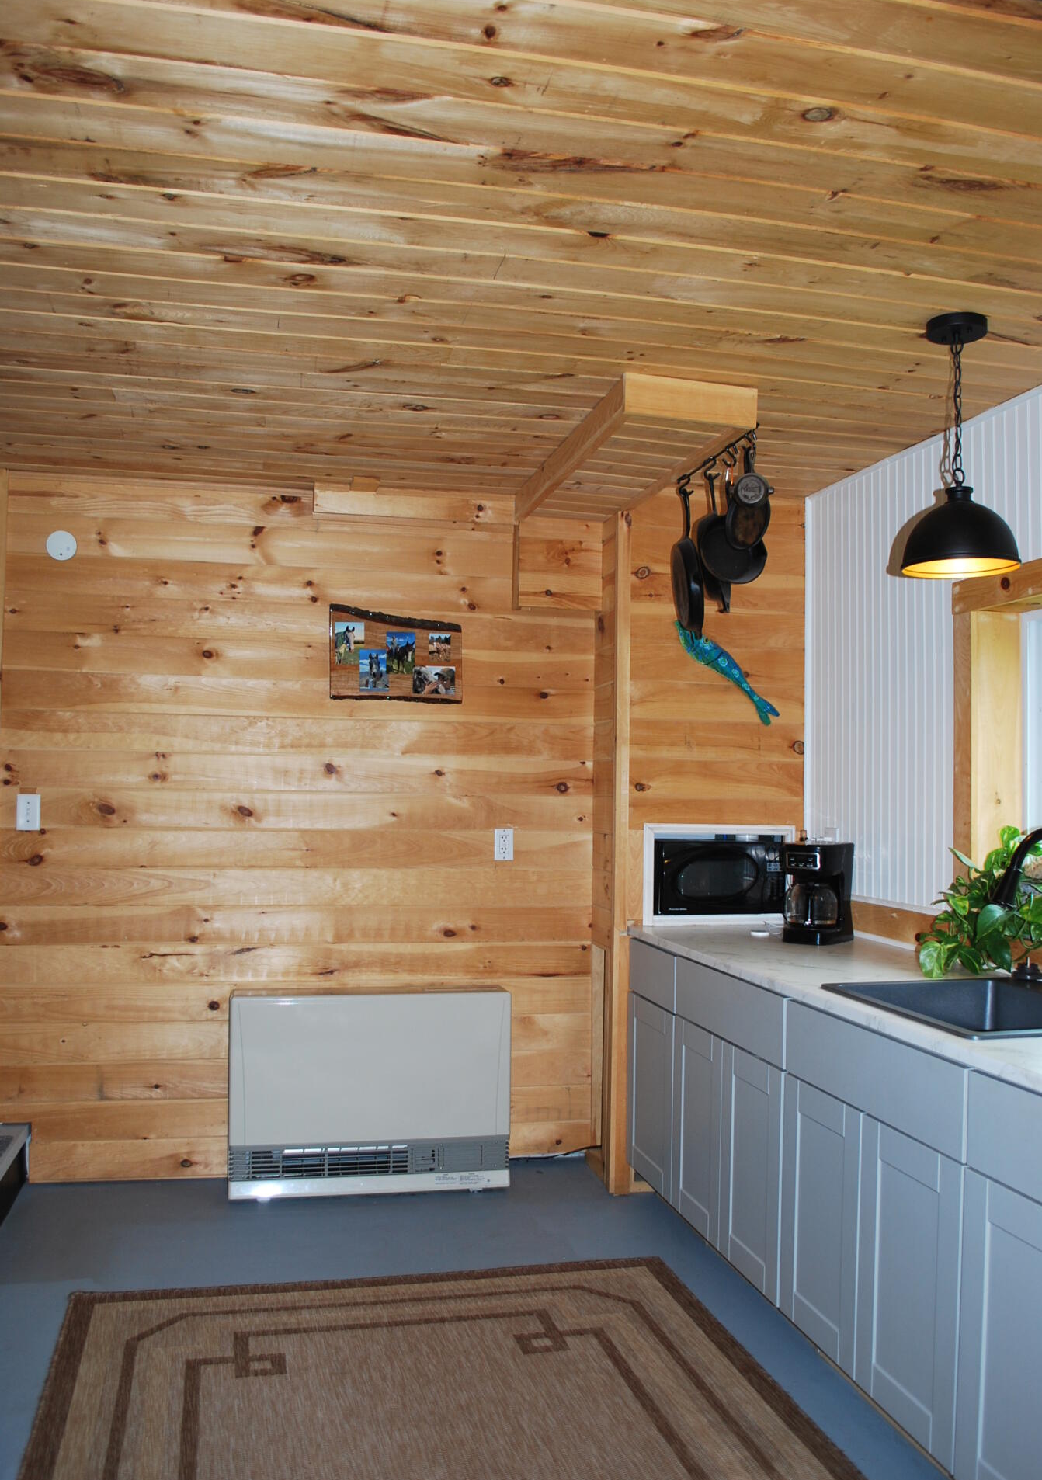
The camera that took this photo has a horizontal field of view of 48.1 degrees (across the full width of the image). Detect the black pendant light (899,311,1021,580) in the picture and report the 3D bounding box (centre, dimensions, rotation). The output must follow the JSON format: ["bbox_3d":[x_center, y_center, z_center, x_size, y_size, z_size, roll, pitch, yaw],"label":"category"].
[{"bbox_3d":[1.044,-0.702,2.783,0.268,0.592,0.268,1,-3,-13],"label":"black pendant light"}]

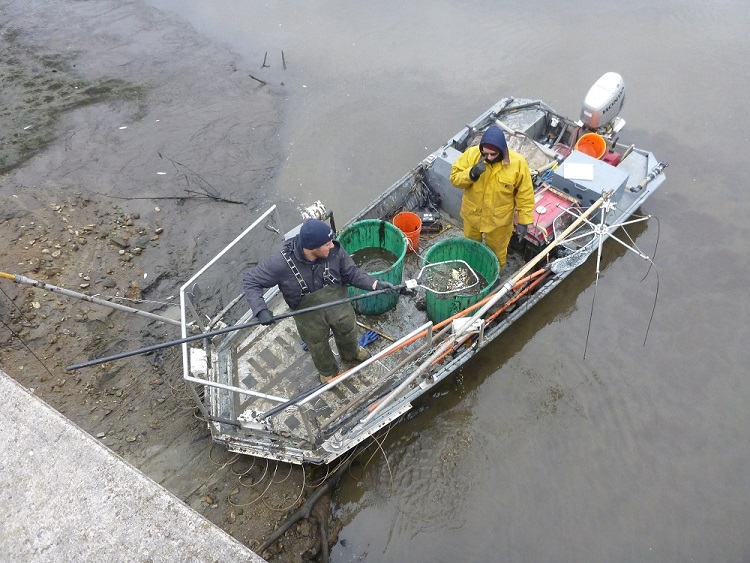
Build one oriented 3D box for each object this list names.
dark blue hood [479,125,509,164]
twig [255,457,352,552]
[{"bbox_3d":[0.925,-1.058,4.720,0.235,0.290,0.260,22,56,20],"label":"dark blue hood"},{"bbox_3d":[-0.517,1.724,4.693,0.130,0.090,1.001,35,61,28],"label":"twig"}]

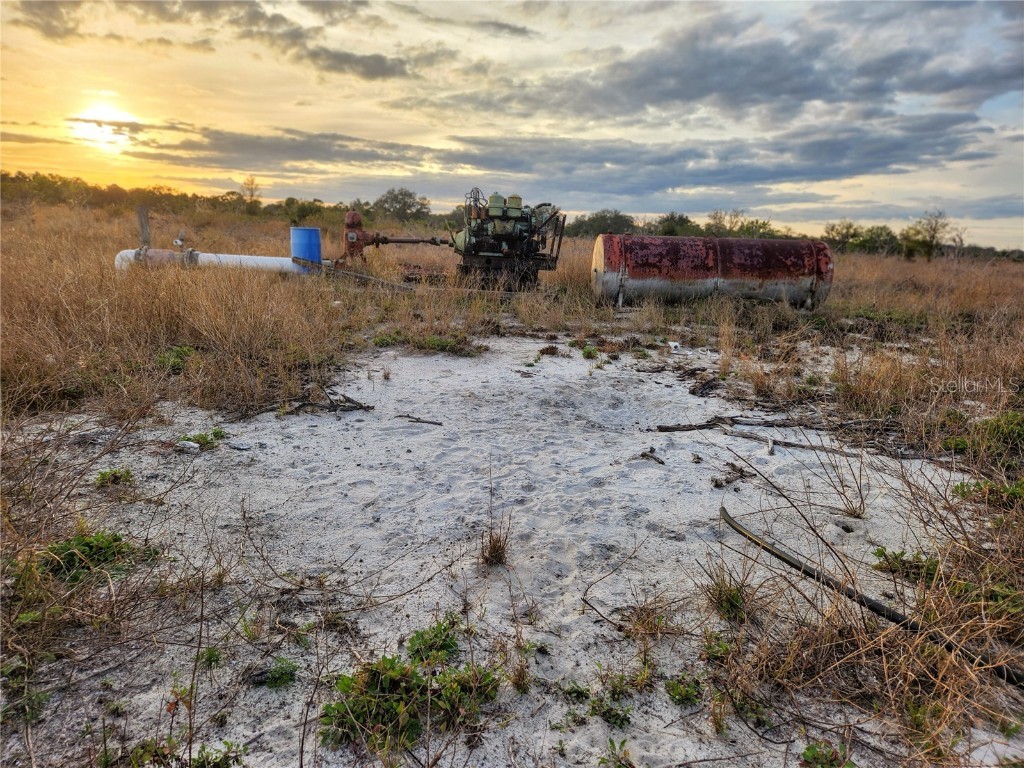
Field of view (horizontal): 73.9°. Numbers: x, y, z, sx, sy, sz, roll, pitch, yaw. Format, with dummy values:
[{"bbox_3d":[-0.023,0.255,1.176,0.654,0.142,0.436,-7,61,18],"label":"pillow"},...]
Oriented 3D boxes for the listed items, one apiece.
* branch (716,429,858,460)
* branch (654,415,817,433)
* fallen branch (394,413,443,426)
[{"bbox_3d":[1.923,0.417,4.714,0.908,0.090,0.150,8,13,21],"label":"branch"},{"bbox_3d":[1.677,0.310,5.140,1.274,0.090,0.170,0,13,-11],"label":"branch"},{"bbox_3d":[-0.681,0.267,4.941,0.399,0.040,0.075,8,13,21],"label":"fallen branch"}]

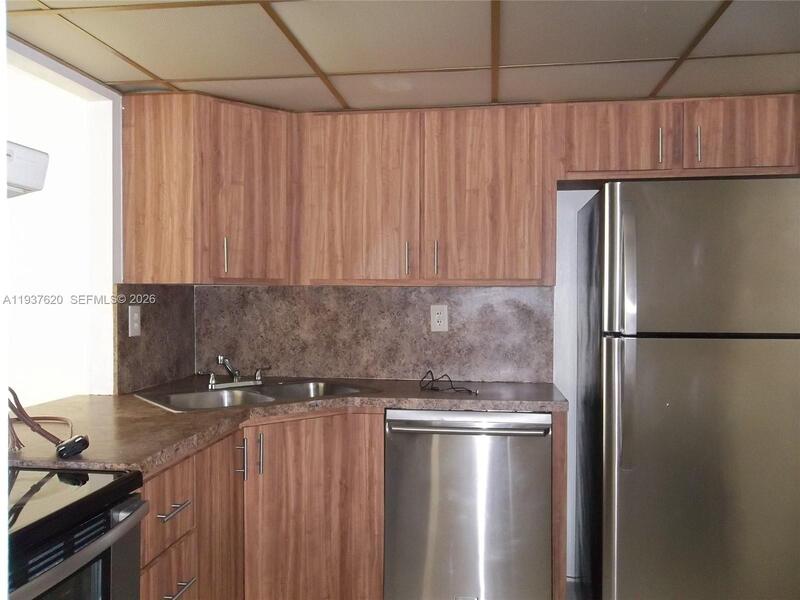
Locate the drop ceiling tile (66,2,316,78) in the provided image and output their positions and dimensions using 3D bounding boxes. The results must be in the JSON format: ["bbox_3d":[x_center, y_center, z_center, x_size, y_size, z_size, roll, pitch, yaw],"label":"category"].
[{"bbox_3d":[-0.623,-0.823,2.005,0.600,0.020,0.600,0,1,8],"label":"drop ceiling tile"}]

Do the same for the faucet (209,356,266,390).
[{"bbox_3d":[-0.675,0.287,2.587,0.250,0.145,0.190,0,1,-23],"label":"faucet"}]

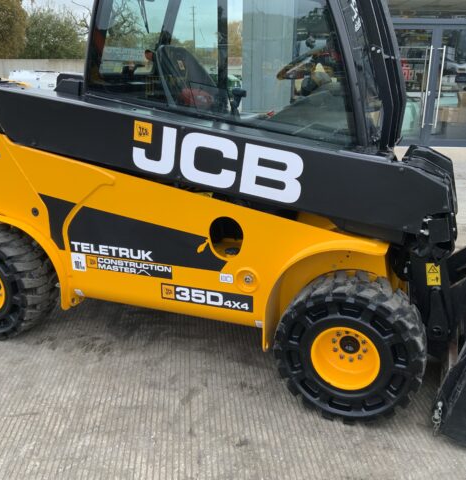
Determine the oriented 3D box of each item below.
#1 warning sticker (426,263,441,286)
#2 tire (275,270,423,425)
[{"bbox_3d":[0.963,0.165,2.571,0.063,0.114,0.004,-2,15,24],"label":"warning sticker"},{"bbox_3d":[0.570,0.523,2.619,0.690,0.690,0.265,7,18,22],"label":"tire"}]

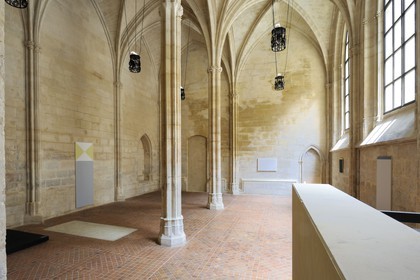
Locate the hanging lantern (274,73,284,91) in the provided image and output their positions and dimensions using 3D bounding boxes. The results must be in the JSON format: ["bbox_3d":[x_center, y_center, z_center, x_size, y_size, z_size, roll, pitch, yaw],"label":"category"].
[{"bbox_3d":[3.200,-2.670,9.600,0.460,0.800,0.460,-1,-3,18],"label":"hanging lantern"}]

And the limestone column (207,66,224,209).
[{"bbox_3d":[0.240,-0.120,8.250,0.600,5.550,0.600,-1,-3,18],"label":"limestone column"}]

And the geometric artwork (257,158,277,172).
[{"bbox_3d":[3.170,1.380,11.500,1.020,0.730,0.060,-1,-3,18],"label":"geometric artwork"}]

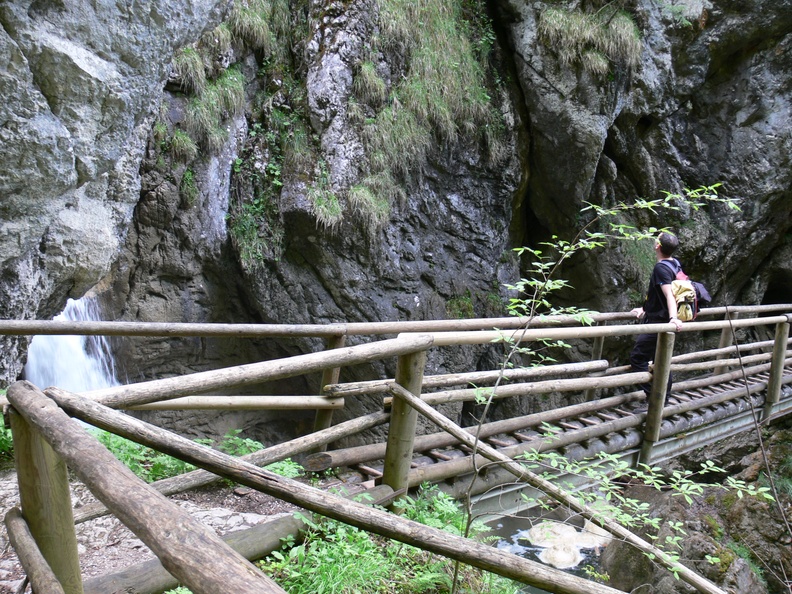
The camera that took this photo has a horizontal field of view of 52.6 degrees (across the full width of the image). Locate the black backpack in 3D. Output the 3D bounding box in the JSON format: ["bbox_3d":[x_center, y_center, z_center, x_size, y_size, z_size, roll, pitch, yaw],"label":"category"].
[{"bbox_3d":[2.848,-0.064,7.850,0.360,0.540,0.340,6,5,37],"label":"black backpack"}]

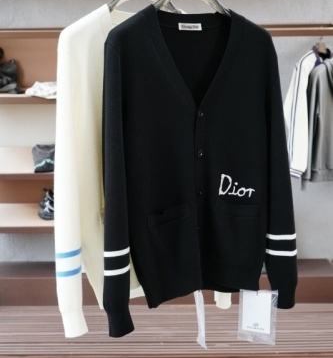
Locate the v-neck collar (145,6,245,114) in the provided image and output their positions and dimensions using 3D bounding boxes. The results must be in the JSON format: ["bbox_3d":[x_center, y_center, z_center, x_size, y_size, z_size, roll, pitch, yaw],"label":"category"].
[{"bbox_3d":[0.058,-0.257,1.254,0.208,0.228,0.090,-5,17,-15],"label":"v-neck collar"}]

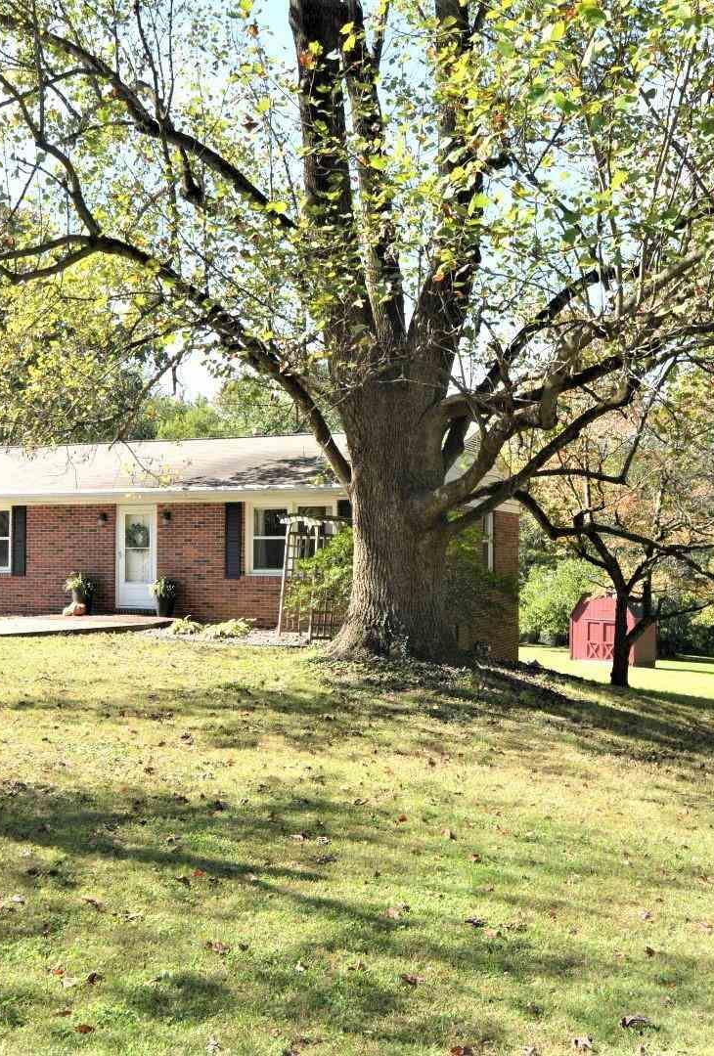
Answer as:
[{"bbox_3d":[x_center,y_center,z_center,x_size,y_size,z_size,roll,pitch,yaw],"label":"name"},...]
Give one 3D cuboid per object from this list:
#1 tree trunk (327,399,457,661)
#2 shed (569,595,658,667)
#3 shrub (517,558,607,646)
[{"bbox_3d":[0.510,0.030,15.600,1.850,3.850,1.750,0,-1,2],"label":"tree trunk"},{"bbox_3d":[12.400,4.820,50.600,3.100,3.250,3.400,-1,-2,31],"label":"shed"},{"bbox_3d":[11.600,4.050,60.000,5.000,4.900,4.600,0,-1,11],"label":"shrub"}]

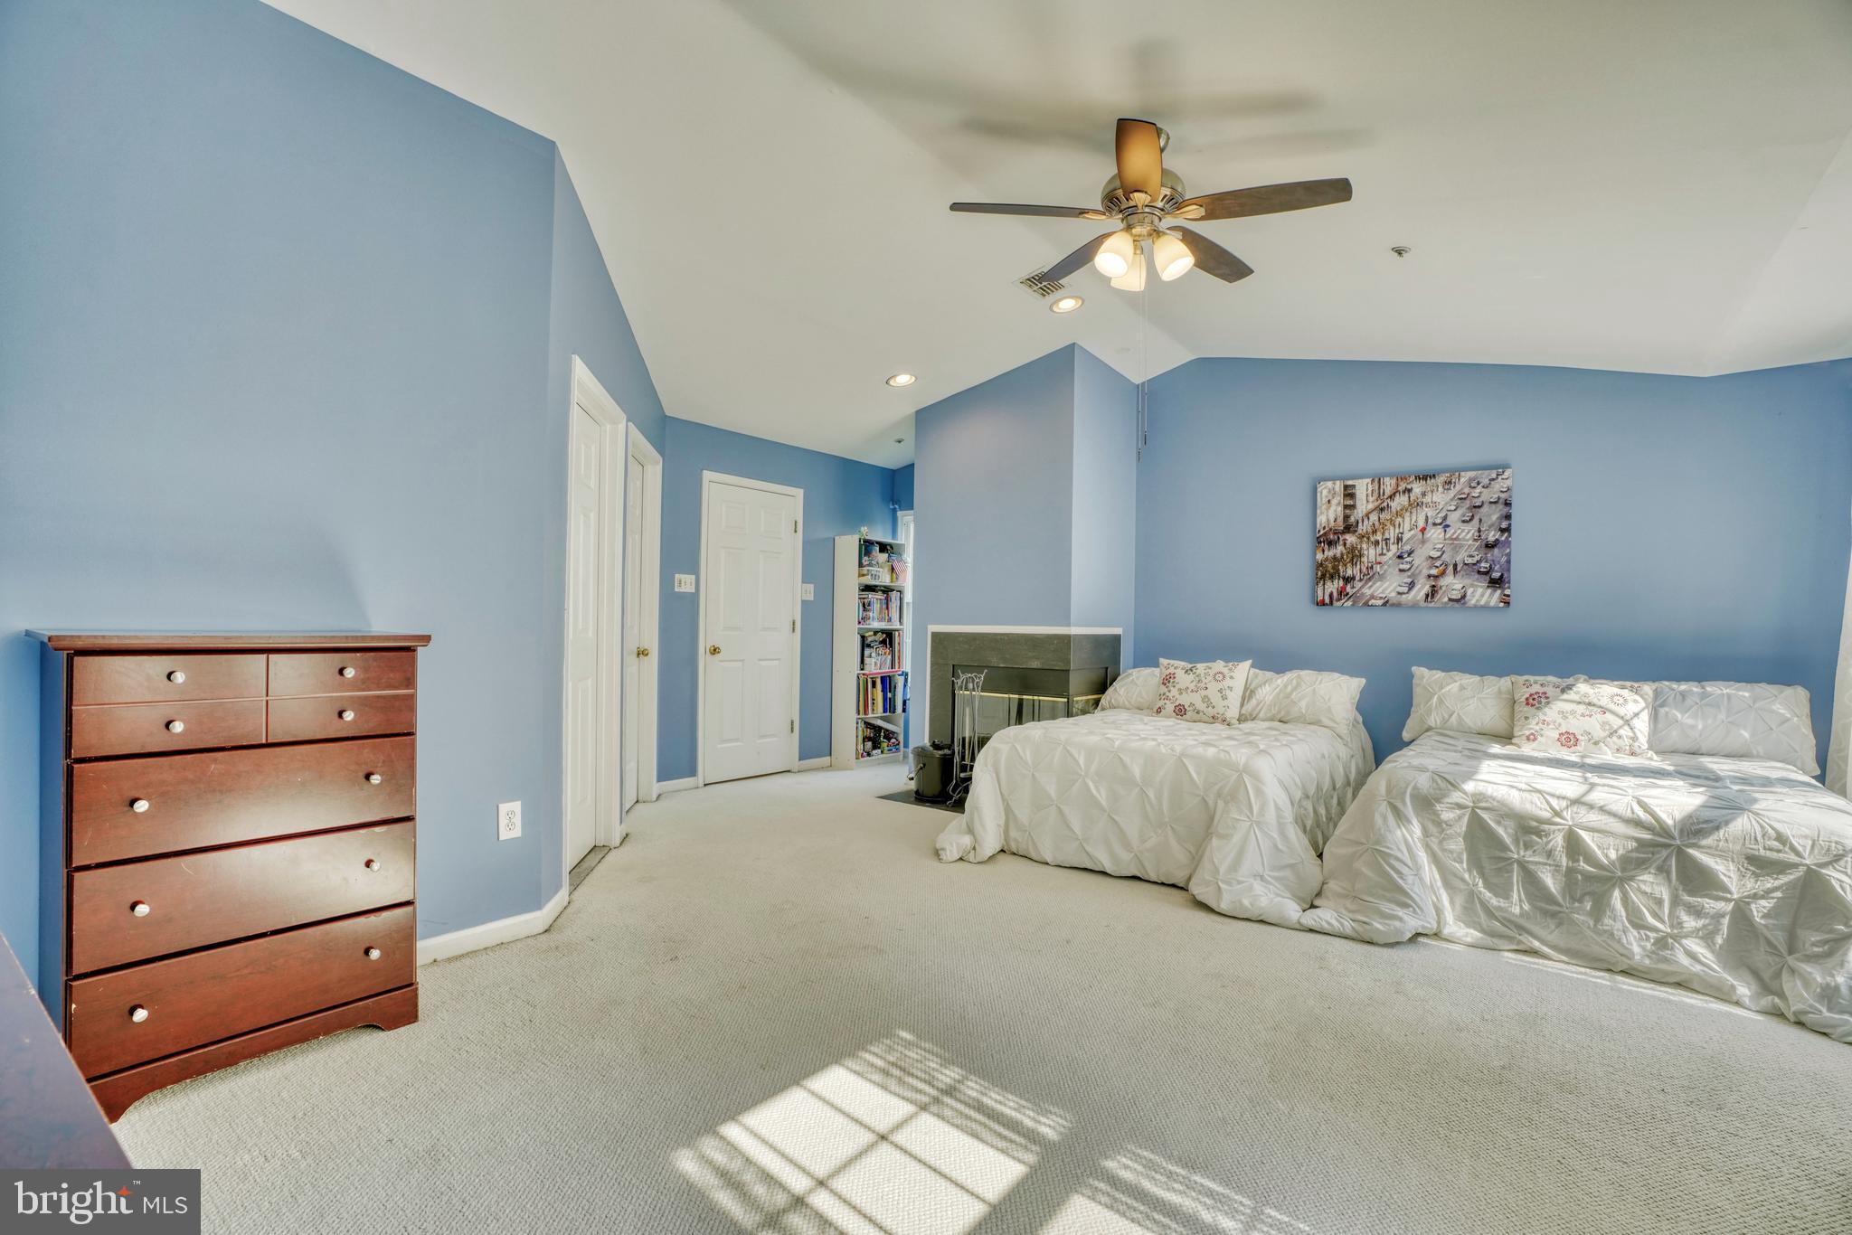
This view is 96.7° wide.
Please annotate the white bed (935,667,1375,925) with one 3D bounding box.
[{"bbox_3d":[1.386,0.746,4.457,1.580,0.840,2.350,1,-1,39],"label":"white bed"}]

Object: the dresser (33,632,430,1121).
[{"bbox_3d":[-1.750,0.568,2.101,0.413,1.052,0.720,1,-1,39],"label":"dresser"}]

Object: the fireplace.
[{"bbox_3d":[0.681,0.619,5.832,1.170,1.095,0.730,1,-1,39],"label":"fireplace"}]

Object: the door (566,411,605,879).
[{"bbox_3d":[-1.544,0.090,3.598,0.045,2.030,0.760,1,0,-8],"label":"door"}]

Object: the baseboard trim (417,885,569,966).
[{"bbox_3d":[-1.488,1.066,2.906,0.260,0.080,0.630,1,-1,39],"label":"baseboard trim"}]

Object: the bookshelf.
[{"bbox_3d":[-0.444,0.273,6.482,0.260,1.760,0.560,1,-1,39],"label":"bookshelf"}]

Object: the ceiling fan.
[{"bbox_3d":[0.725,-1.398,2.794,1.270,0.560,1.270,1,-1,39],"label":"ceiling fan"}]

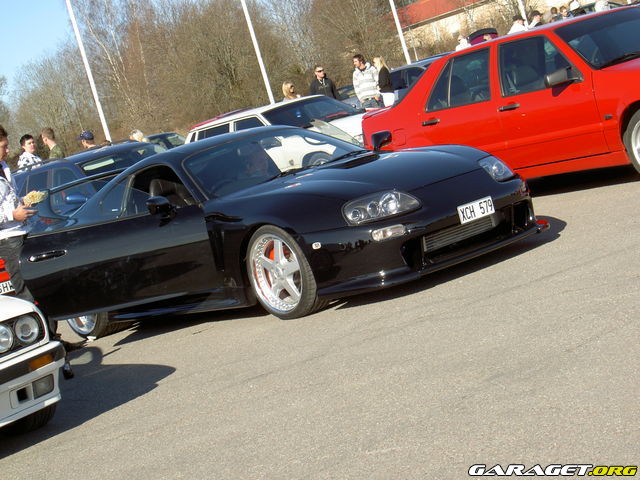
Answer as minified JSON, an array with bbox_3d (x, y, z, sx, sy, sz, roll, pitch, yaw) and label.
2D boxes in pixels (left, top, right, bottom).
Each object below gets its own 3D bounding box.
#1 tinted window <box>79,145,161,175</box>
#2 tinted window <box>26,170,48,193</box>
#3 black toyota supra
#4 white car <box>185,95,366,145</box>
[{"bbox_3d":[-2.182,-0.879,18.234,1.300,0.120,0.660,-19,51,-37],"label":"tinted window"},{"bbox_3d":[-3.444,-0.582,18.845,0.060,0.400,0.600,-2,-4,-37],"label":"tinted window"},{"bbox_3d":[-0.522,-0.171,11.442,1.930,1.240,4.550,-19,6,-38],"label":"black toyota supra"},{"bbox_3d":[-0.251,-1.230,20.972,1.690,1.400,4.150,-19,6,-39],"label":"white car"}]

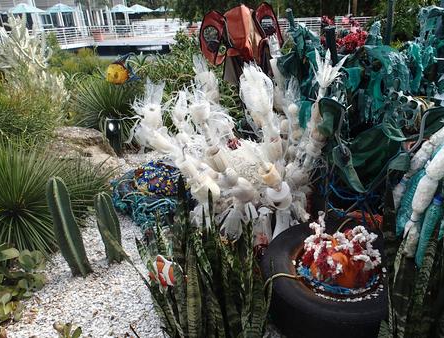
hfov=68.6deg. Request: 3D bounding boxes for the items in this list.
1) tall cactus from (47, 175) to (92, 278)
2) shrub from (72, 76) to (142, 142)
[{"bbox_3d":[-0.810,0.325,1.761,0.140,0.590,0.135,-4,22,0],"label":"tall cactus"},{"bbox_3d":[-1.432,-0.747,4.150,0.920,0.780,0.900,-4,22,0],"label":"shrub"}]

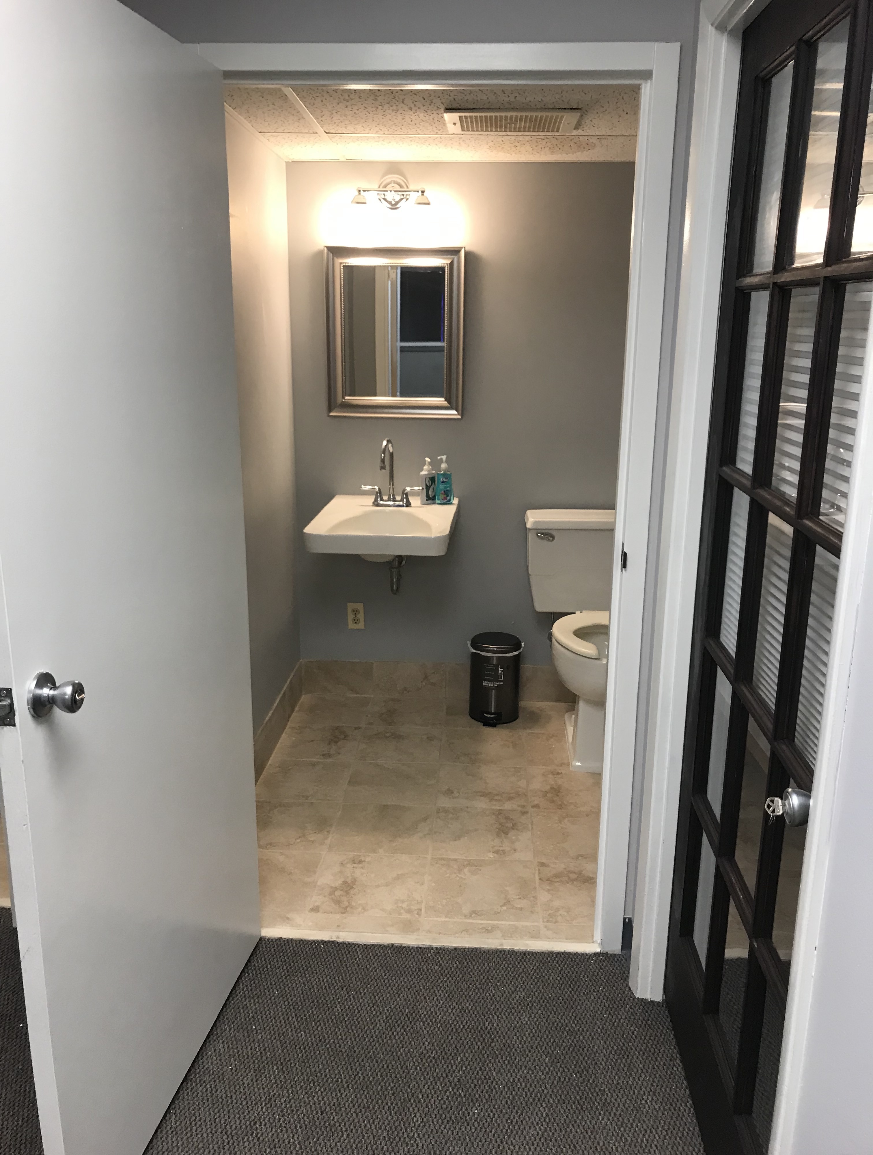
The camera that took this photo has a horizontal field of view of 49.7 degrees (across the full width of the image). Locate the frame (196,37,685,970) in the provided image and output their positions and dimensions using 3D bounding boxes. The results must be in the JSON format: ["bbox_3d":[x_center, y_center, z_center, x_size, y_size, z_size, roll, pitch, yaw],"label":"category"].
[{"bbox_3d":[-0.028,-0.080,2.204,1.014,2.075,0.130,1,15,3],"label":"frame"}]

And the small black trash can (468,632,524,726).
[{"bbox_3d":[0.235,0.404,3.810,0.205,0.335,0.230,3,15,10],"label":"small black trash can"}]

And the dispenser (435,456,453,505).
[{"bbox_3d":[0.034,-0.377,3.625,0.066,0.188,0.045,1,15,3],"label":"dispenser"}]

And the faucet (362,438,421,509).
[{"bbox_3d":[-0.171,-0.391,3.530,0.236,0.259,0.150,2,15,5],"label":"faucet"}]

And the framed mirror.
[{"bbox_3d":[-0.161,-0.938,3.628,0.528,0.635,0.040,1,15,3],"label":"framed mirror"}]

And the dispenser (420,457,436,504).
[{"bbox_3d":[-0.030,-0.375,3.629,0.061,0.181,0.050,-4,15,-17],"label":"dispenser"}]

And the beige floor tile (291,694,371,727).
[{"bbox_3d":[-0.433,0.552,3.892,0.292,0.010,0.315,1,15,3],"label":"beige floor tile"}]

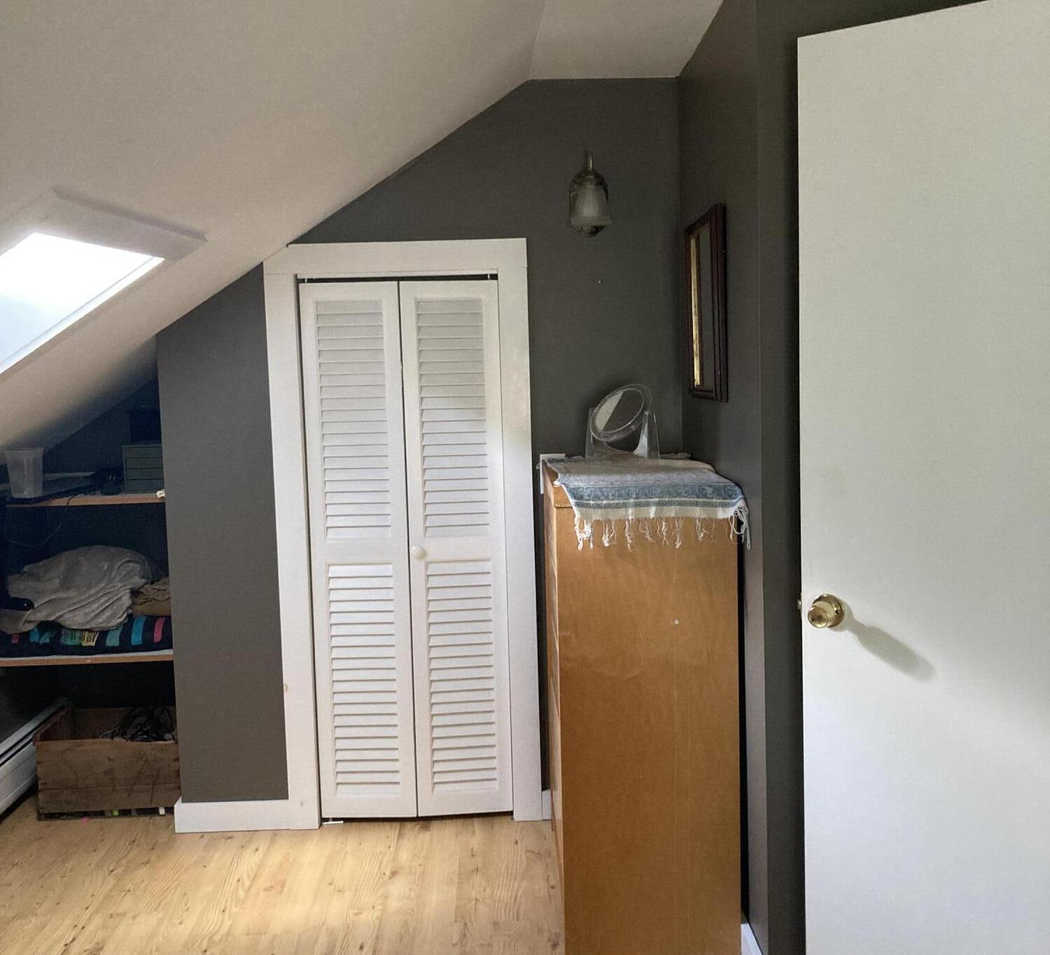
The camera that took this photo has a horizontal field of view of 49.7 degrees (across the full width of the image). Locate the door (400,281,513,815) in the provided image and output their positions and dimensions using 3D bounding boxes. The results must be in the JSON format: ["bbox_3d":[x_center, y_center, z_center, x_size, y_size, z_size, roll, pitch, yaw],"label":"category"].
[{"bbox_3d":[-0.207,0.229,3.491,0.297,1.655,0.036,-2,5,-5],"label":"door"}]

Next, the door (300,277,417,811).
[{"bbox_3d":[-0.506,0.238,3.487,0.297,1.655,0.033,-1,5,3],"label":"door"}]

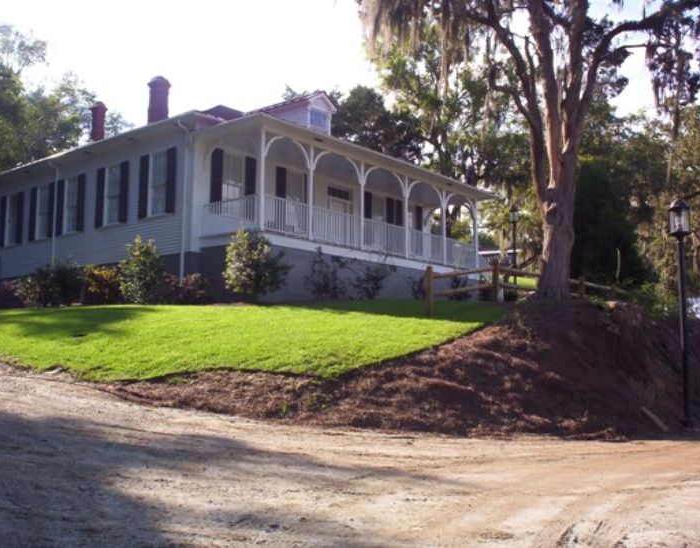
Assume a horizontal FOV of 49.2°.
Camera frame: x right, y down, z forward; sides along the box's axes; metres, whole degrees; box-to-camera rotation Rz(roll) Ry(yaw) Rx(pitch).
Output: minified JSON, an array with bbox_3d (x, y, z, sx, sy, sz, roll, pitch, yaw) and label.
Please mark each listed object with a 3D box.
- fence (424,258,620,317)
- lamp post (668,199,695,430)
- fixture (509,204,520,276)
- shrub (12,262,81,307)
[{"bbox_3d":[3.967,0.392,17.048,6.374,1.355,0.514,5,-9,-36],"label":"fence"},{"bbox_3d":[4.870,0.554,11.202,0.300,3.360,0.300,0,-7,0],"label":"lamp post"},{"bbox_3d":[5.743,-0.899,26.687,0.290,3.103,0.290,0,-7,0],"label":"fixture"},{"bbox_3d":[-9.537,0.333,24.280,1.850,1.337,1.450,-5,-9,40],"label":"shrub"}]

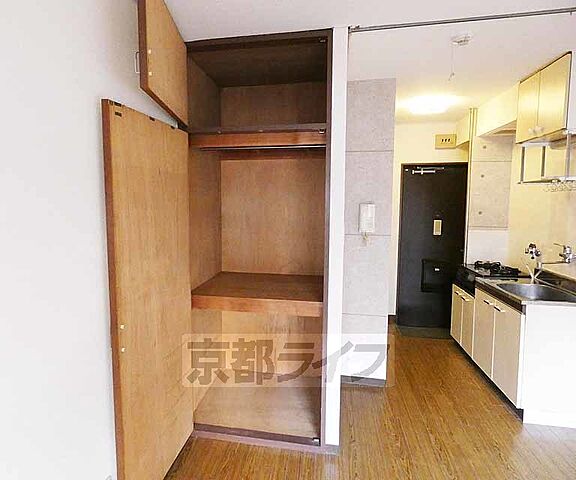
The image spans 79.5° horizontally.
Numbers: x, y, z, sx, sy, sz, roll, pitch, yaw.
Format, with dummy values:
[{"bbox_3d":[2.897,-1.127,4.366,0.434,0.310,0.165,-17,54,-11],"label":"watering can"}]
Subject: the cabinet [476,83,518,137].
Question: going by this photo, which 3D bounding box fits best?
[{"bbox_3d":[1.965,-1.093,2.973,0.340,0.265,0.810,1,5,9],"label":"cabinet"}]

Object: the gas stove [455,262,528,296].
[{"bbox_3d":[1.899,0.359,3.265,0.466,0.252,0.525,0,6,7],"label":"gas stove"}]

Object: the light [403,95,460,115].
[{"bbox_3d":[1.307,-1.213,3.145,0.443,0.103,0.443,0,6,7],"label":"light"}]

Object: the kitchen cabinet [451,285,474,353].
[{"bbox_3d":[1.924,0.792,3.308,0.512,0.618,0.525,0,6,7],"label":"kitchen cabinet"}]

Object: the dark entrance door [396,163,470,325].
[{"bbox_3d":[1.726,0.090,4.153,0.757,1.983,0.072,0,6,7],"label":"dark entrance door"}]

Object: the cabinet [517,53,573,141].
[{"bbox_3d":[1.938,-0.964,2.427,0.319,0.464,0.577,0,6,7],"label":"cabinet"}]

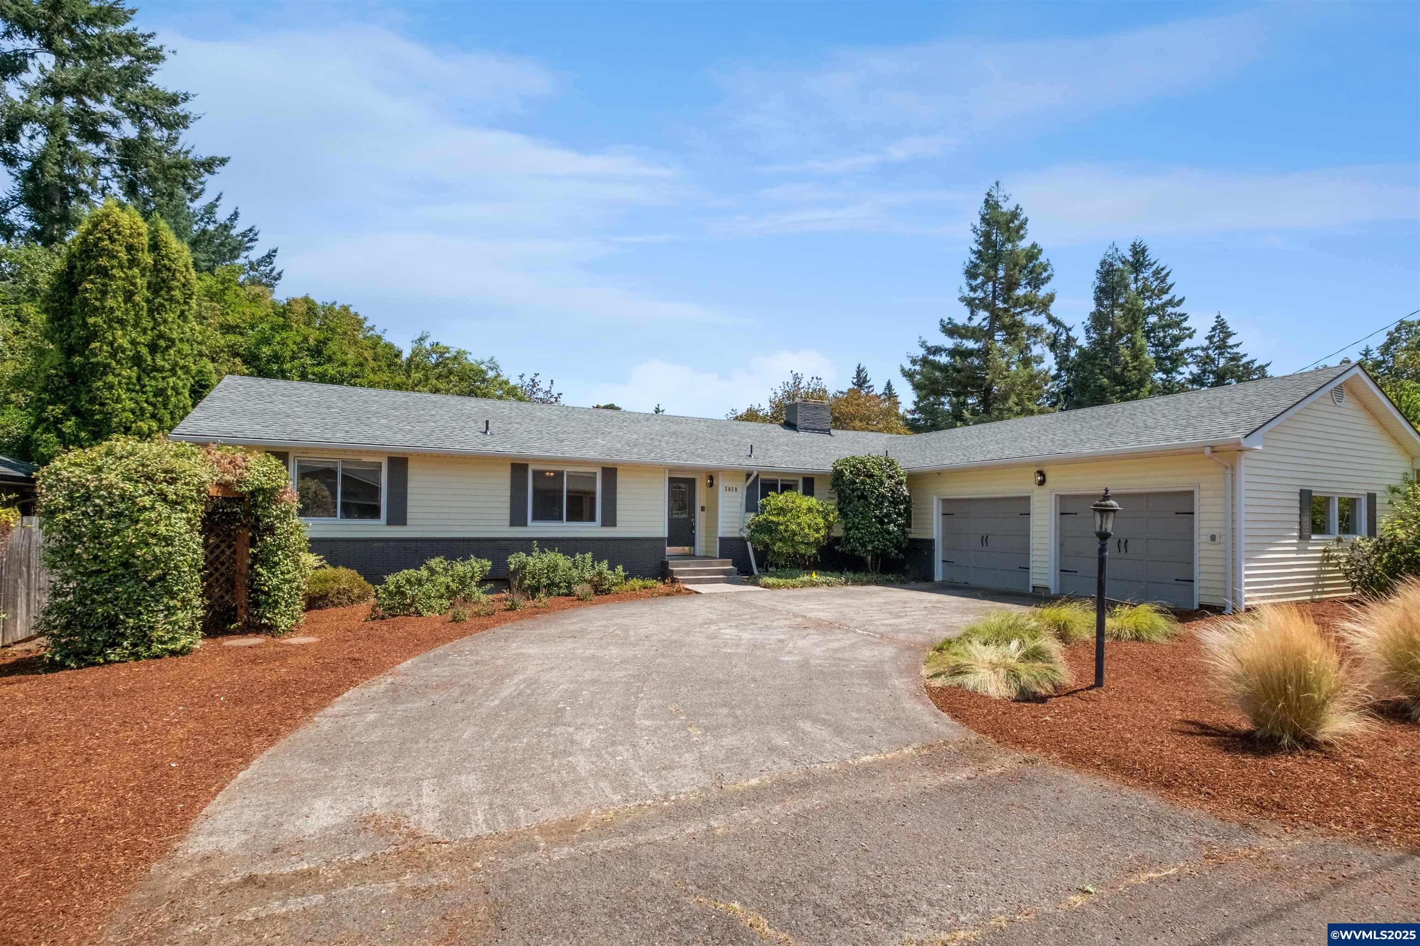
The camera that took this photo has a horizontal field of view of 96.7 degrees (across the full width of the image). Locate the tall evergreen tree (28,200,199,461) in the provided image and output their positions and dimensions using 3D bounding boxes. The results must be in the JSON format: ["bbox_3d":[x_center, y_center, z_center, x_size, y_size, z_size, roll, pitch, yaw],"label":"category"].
[{"bbox_3d":[-13.250,-1.800,14.300,2.600,8.700,2.500,2,-4,-26],"label":"tall evergreen tree"}]

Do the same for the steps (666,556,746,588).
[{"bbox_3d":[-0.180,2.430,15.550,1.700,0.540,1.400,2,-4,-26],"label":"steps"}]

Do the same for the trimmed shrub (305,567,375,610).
[{"bbox_3d":[-6.720,2.050,11.400,1.200,0.700,1.150,2,-4,-26],"label":"trimmed shrub"}]

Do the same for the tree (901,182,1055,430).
[{"bbox_3d":[17.100,-6.800,40.000,9.700,23.300,9.500,3,-5,-25],"label":"tree"}]

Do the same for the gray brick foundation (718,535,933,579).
[{"bbox_3d":[3.060,2.210,16.320,5.250,1.030,2.200,3,-5,-25],"label":"gray brick foundation"}]

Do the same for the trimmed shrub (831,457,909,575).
[{"bbox_3d":[4.230,1.050,16.600,2.130,3.150,2.050,1,-4,0],"label":"trimmed shrub"}]

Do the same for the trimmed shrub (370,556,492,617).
[{"bbox_3d":[-4.730,1.870,10.700,1.900,0.930,1.550,2,-4,-26],"label":"trimmed shrub"}]

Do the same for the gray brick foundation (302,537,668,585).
[{"bbox_3d":[-4.980,1.900,13.820,8.600,0.950,0.220,3,-5,-25],"label":"gray brick foundation"}]

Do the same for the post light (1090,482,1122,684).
[{"bbox_3d":[3.580,1.040,5.750,0.295,1.820,0.295,2,-3,0],"label":"post light"}]

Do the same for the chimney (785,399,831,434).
[{"bbox_3d":[3.318,-1.757,21.170,1.340,1.020,0.800,3,-5,-25],"label":"chimney"}]

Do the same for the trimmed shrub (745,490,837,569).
[{"bbox_3d":[2.040,1.450,15.900,2.300,2.080,2.100,1,-4,0],"label":"trimmed shrub"}]

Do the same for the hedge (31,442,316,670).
[{"bbox_3d":[-6.930,0.930,8.360,1.850,2.600,2.350,2,-4,-18],"label":"hedge"}]

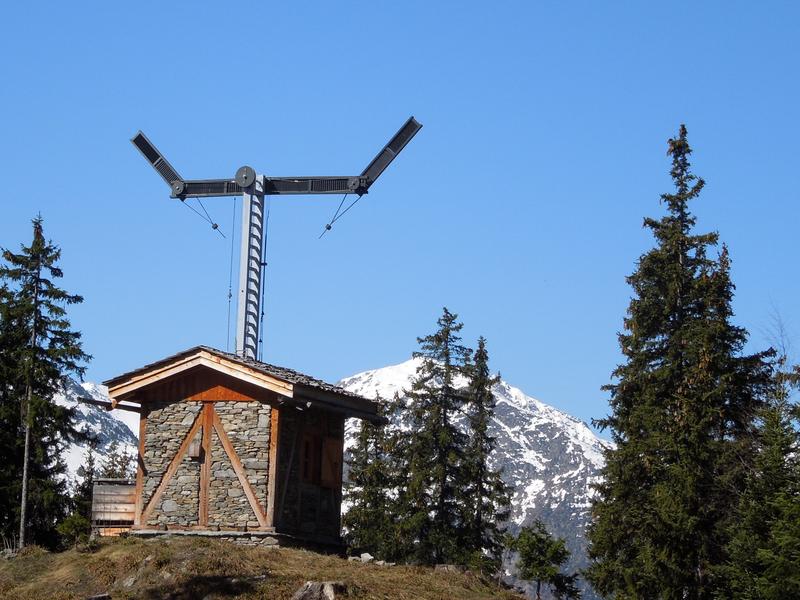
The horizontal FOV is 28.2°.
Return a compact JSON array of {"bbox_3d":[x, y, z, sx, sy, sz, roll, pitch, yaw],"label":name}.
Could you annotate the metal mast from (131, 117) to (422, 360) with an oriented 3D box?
[{"bbox_3d":[-3.177,-1.321,35.586,7.310,5.480,1.350,-1,-9,21],"label":"metal mast"}]

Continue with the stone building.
[{"bbox_3d":[-3.392,3.311,35.046,4.480,4.090,4.680,-1,-9,21],"label":"stone building"}]

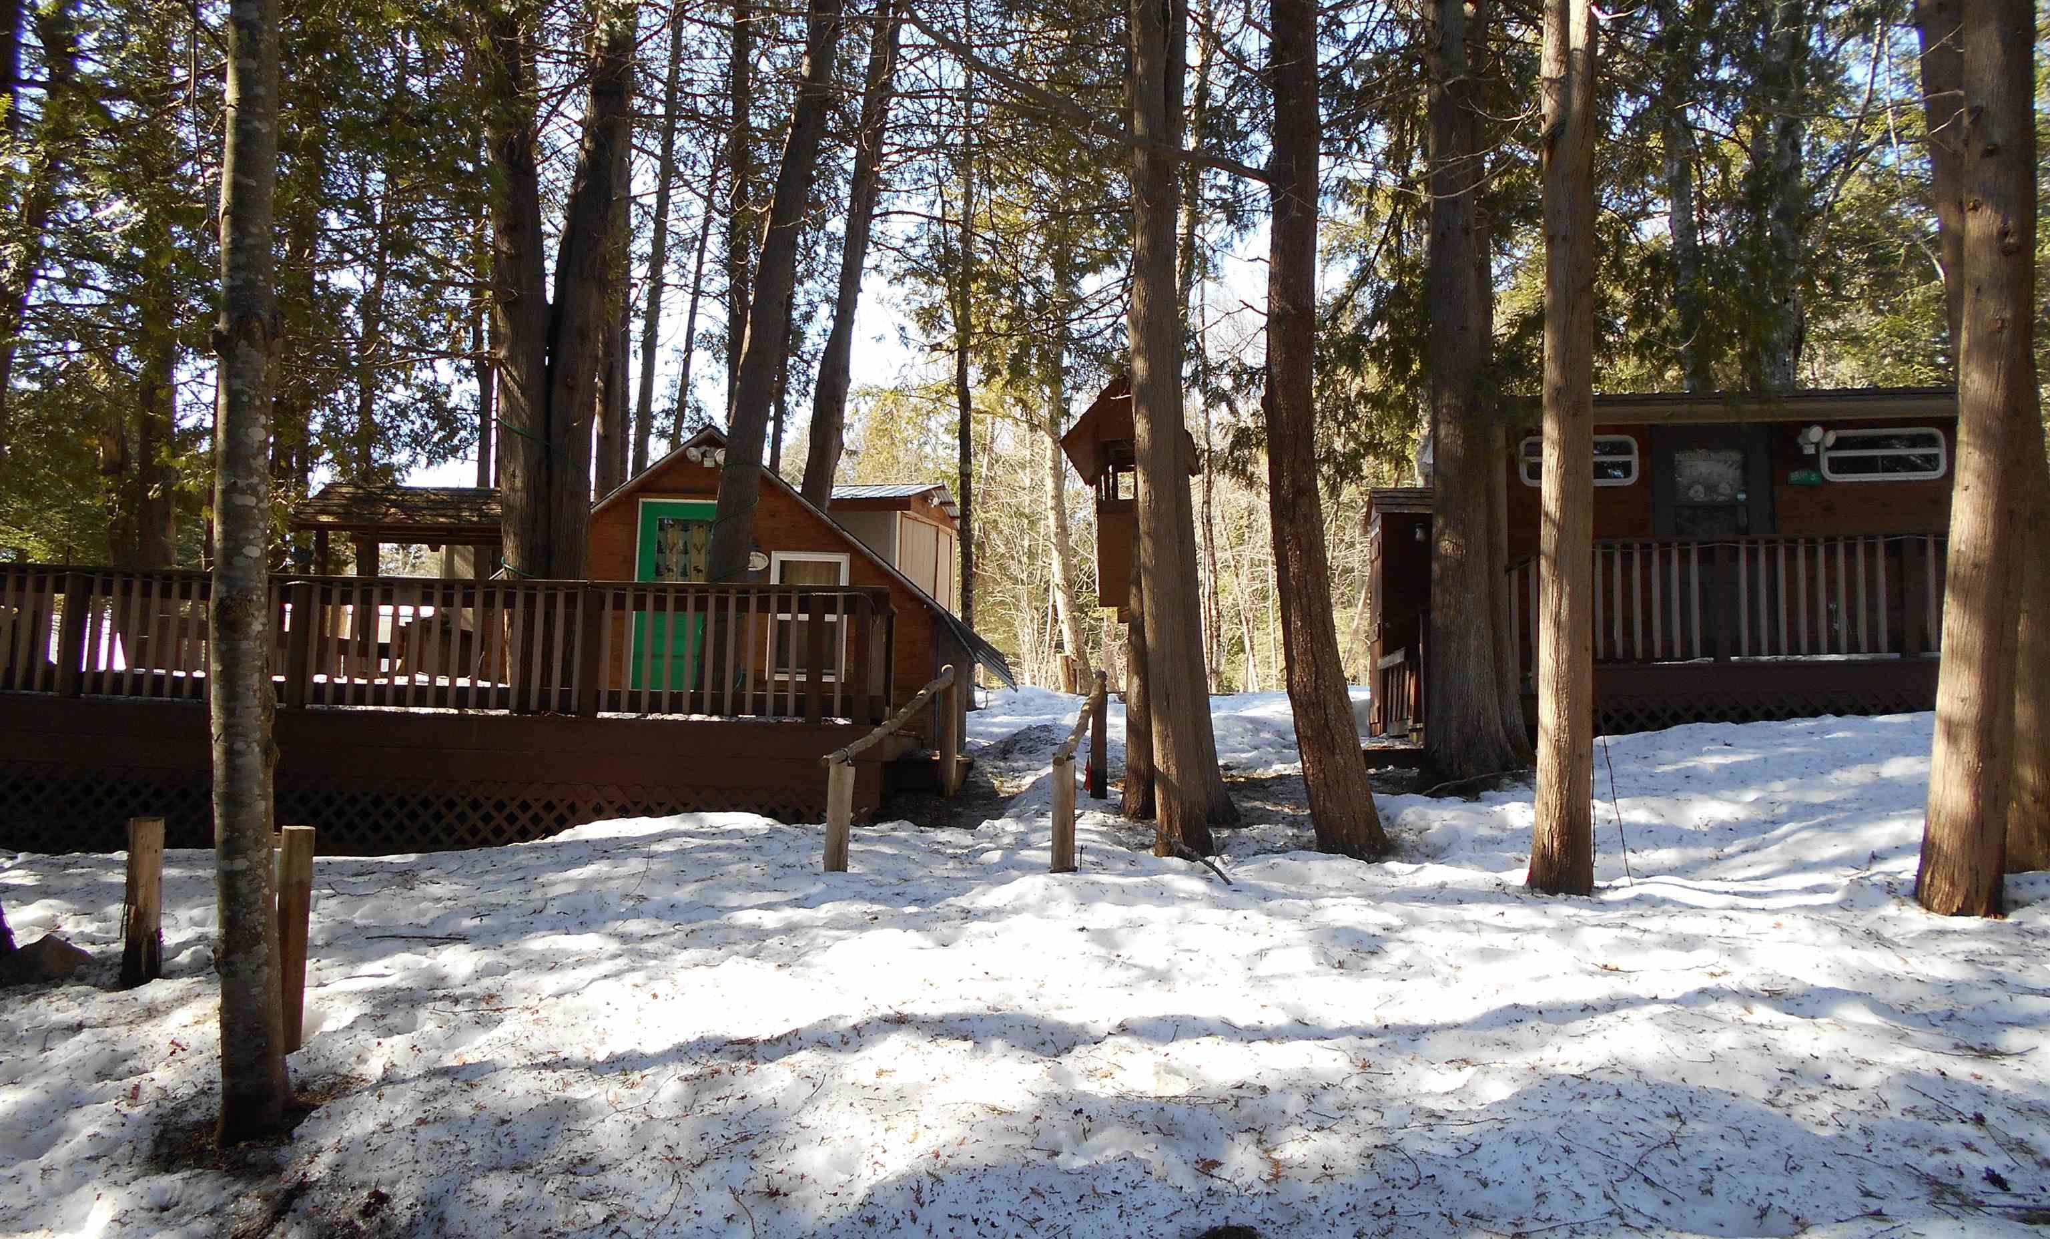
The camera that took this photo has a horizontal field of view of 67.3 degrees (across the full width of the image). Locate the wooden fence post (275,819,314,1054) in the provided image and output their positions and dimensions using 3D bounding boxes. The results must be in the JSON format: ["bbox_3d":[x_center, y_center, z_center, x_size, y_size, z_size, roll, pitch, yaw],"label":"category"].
[{"bbox_3d":[-2.518,1.105,5.342,0.092,0.765,0.092,7,-8,-40],"label":"wooden fence post"}]

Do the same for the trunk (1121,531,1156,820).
[{"bbox_3d":[0.805,0.371,10.607,0.210,1.969,0.210,1,-6,0],"label":"trunk"}]

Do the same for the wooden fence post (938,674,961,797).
[{"bbox_3d":[-0.551,0.875,11.549,0.120,0.899,0.120,1,-6,0],"label":"wooden fence post"}]

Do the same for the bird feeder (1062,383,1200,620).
[{"bbox_3d":[0.811,-0.934,11.900,0.950,1.670,1.150,0,-6,13],"label":"bird feeder"}]

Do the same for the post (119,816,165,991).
[{"bbox_3d":[-3.369,1.069,5.884,0.110,0.622,0.110,5,-7,-30],"label":"post"}]

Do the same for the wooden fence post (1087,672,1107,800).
[{"bbox_3d":[0.550,0.881,11.551,0.120,0.935,0.120,1,-6,0],"label":"wooden fence post"}]

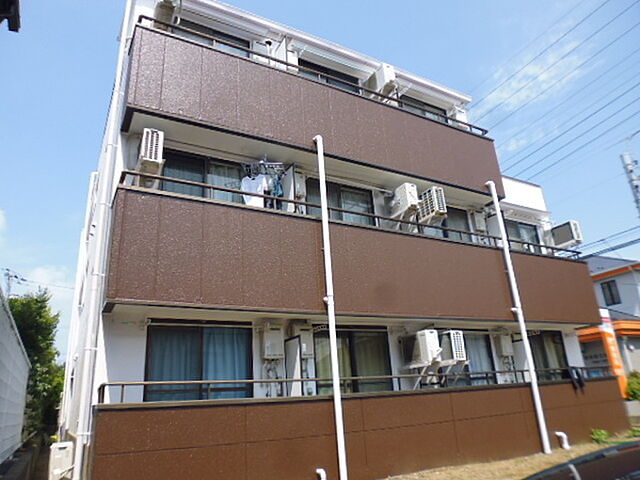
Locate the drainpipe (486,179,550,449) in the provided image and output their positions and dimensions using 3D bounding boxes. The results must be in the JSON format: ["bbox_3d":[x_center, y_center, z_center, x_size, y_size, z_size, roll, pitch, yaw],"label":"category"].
[{"bbox_3d":[4.145,1.334,9.428,0.140,5.797,0.140,8,-23,-28],"label":"drainpipe"}]

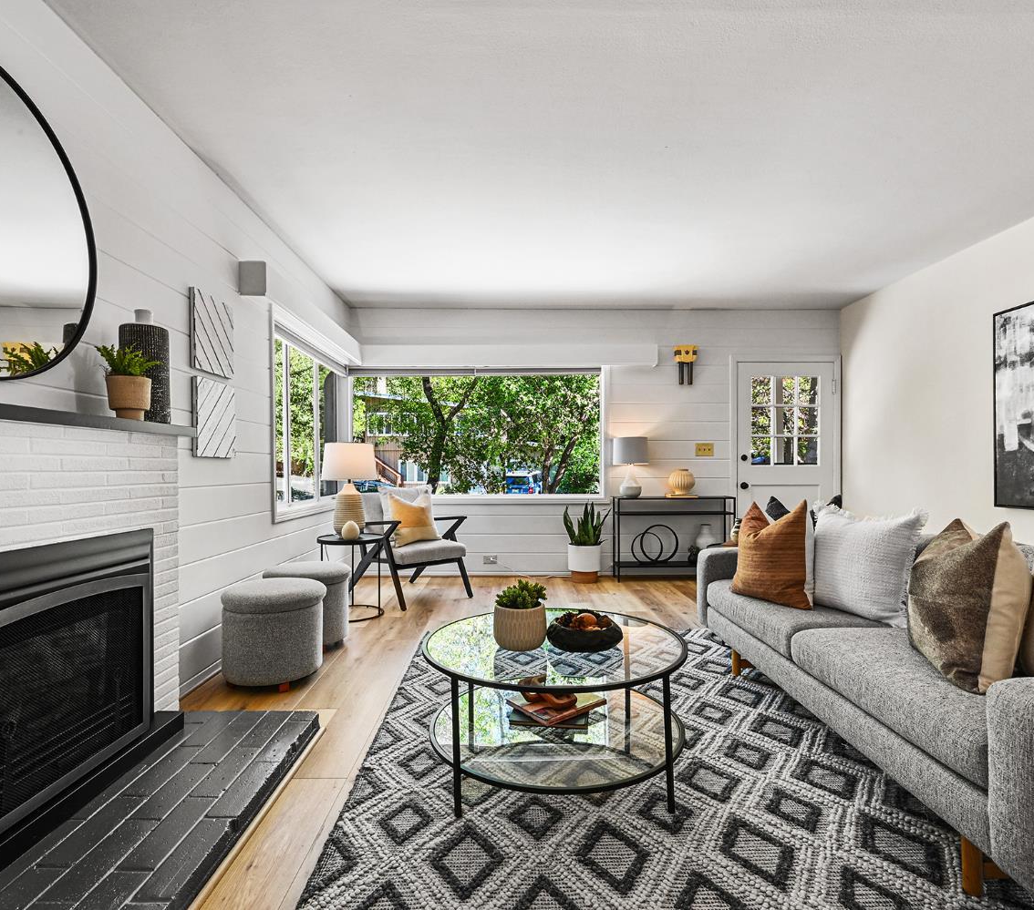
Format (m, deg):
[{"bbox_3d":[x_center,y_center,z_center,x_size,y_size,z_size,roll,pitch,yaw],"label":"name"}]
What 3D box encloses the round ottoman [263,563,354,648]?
[{"bbox_3d":[-1.245,0.877,3.387,0.480,0.435,0.480,0,-1,-1],"label":"round ottoman"}]

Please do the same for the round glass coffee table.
[{"bbox_3d":[0.129,0.850,1.982,0.894,0.422,0.894,0,-1,0],"label":"round glass coffee table"}]

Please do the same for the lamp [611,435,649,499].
[{"bbox_3d":[1.058,0.114,5.286,0.330,0.572,0.330,0,-1,-1],"label":"lamp"}]

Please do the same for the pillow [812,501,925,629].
[{"bbox_3d":[1.436,0.443,2.385,0.173,0.457,0.497,13,-5,-18],"label":"pillow"}]

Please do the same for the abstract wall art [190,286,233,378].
[{"bbox_3d":[-1.545,-0.603,2.894,0.027,0.384,0.380,0,-1,-1],"label":"abstract wall art"}]

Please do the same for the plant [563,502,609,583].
[{"bbox_3d":[0.636,0.791,5.217,0.416,0.721,0.365,0,-1,-1],"label":"plant"}]

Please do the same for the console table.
[{"bbox_3d":[1.446,0.769,5.227,1.056,0.764,0.304,0,-1,-1],"label":"console table"}]

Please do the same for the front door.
[{"bbox_3d":[2.575,0.136,5.447,0.910,2.030,0.050,0,-1,-1],"label":"front door"}]

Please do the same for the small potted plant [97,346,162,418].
[{"bbox_3d":[-1.341,-0.248,1.969,0.193,0.267,0.193,0,-1,-1],"label":"small potted plant"}]

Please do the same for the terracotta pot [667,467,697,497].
[{"bbox_3d":[1.529,0.256,5.286,0.275,0.275,0.260,0,-1,0],"label":"terracotta pot"}]

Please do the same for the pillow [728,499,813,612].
[{"bbox_3d":[1.215,0.468,2.693,0.155,0.470,0.460,14,-7,-26],"label":"pillow"}]

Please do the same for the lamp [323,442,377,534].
[{"bbox_3d":[-1.216,0.249,4.141,0.395,0.675,0.395,0,-1,-1],"label":"lamp"}]

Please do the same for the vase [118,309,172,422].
[{"bbox_3d":[-1.411,-0.328,2.157,0.161,0.436,0.161,0,-1,-1],"label":"vase"}]

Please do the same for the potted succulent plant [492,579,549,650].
[{"bbox_3d":[0.011,0.534,1.915,0.177,0.208,0.177,0,-1,-1],"label":"potted succulent plant"}]

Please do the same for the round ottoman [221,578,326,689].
[{"bbox_3d":[-1.183,0.862,2.776,0.473,0.451,0.473,0,-1,-1],"label":"round ottoman"}]

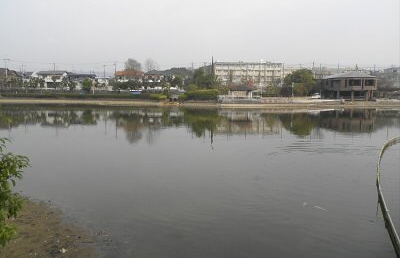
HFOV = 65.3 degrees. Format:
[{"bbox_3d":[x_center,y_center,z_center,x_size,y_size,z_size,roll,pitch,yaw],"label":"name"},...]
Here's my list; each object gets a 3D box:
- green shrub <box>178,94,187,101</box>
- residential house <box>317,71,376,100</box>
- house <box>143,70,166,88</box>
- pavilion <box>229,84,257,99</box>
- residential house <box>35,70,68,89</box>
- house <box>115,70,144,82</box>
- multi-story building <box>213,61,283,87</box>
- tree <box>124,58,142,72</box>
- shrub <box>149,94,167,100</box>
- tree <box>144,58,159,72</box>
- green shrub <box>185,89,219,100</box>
[{"bbox_3d":[-4.799,-8.679,85.566,2.300,1.980,2.000,0,6,0],"label":"green shrub"},{"bbox_3d":[40.569,-12.066,88.205,14.000,7.730,11.500,1,6,8],"label":"residential house"},{"bbox_3d":[-19.298,-20.843,129.485,9.500,7.070,8.000,-1,6,-6],"label":"house"},{"bbox_3d":[10.948,-9.529,79.433,6.500,3.920,5.800,0,6,0],"label":"pavilion"},{"bbox_3d":[-70.594,-23.398,148.318,12.000,8.580,8.000,0,6,-3],"label":"residential house"},{"bbox_3d":[-30.373,-21.744,134.416,12.000,7.540,9.000,-1,6,-6],"label":"house"},{"bbox_3d":[28.549,-32.723,187.525,43.000,14.860,10.500,-1,7,-11],"label":"multi-story building"},{"bbox_3d":[-24.592,-20.997,115.381,6.300,10.470,6.200,0,6,0],"label":"tree"},{"bbox_3d":[-11.788,-8.958,86.541,5.000,1.650,2.000,0,6,0],"label":"shrub"},{"bbox_3d":[-17.477,-20.424,112.426,5.000,10.130,5.000,0,6,0],"label":"tree"},{"bbox_3d":[0.409,-9.287,84.994,9.200,2.740,3.000,0,6,0],"label":"green shrub"}]

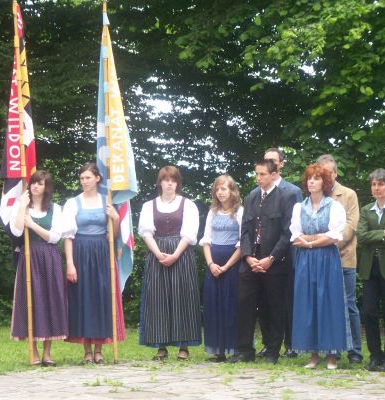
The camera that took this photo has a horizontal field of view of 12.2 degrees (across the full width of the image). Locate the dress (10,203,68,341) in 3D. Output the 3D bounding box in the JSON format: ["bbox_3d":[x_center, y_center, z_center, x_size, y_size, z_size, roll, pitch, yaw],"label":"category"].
[{"bbox_3d":[-1.325,0.619,15.600,0.500,1.195,0.400,0,0,5],"label":"dress"}]

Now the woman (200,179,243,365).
[{"bbox_3d":[0.273,0.603,15.850,0.430,1.654,0.380,0,0,12],"label":"woman"}]

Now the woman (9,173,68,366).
[{"bbox_3d":[-1.325,0.593,15.600,0.500,1.697,0.420,0,0,5],"label":"woman"}]

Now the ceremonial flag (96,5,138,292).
[{"bbox_3d":[-0.656,-0.450,15.750,0.370,2.517,0.350,-2,0,0],"label":"ceremonial flag"}]

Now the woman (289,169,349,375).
[{"bbox_3d":[1.082,0.573,15.350,0.500,1.751,0.450,0,0,20],"label":"woman"}]

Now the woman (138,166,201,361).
[{"bbox_3d":[-0.195,0.562,15.950,0.540,1.717,0.460,0,0,-2],"label":"woman"}]

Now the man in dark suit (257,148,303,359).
[{"bbox_3d":[0.755,0.478,16.100,0.490,1.876,0.340,0,1,25],"label":"man in dark suit"}]

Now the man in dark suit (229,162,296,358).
[{"bbox_3d":[0.607,0.537,15.620,0.500,1.777,0.370,0,1,28],"label":"man in dark suit"}]

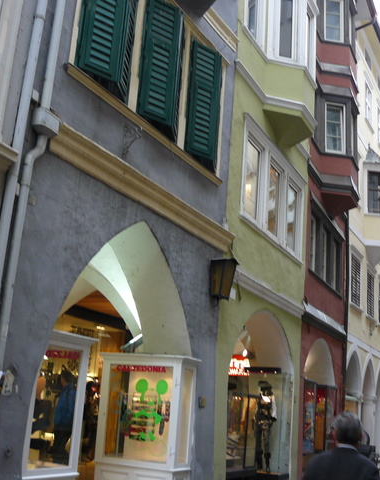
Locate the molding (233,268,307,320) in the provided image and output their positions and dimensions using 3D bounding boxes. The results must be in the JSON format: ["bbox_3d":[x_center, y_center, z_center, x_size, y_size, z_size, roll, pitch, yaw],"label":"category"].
[{"bbox_3d":[1.502,1.009,11.945,0.170,0.220,3.450,-3,-17,26],"label":"molding"}]

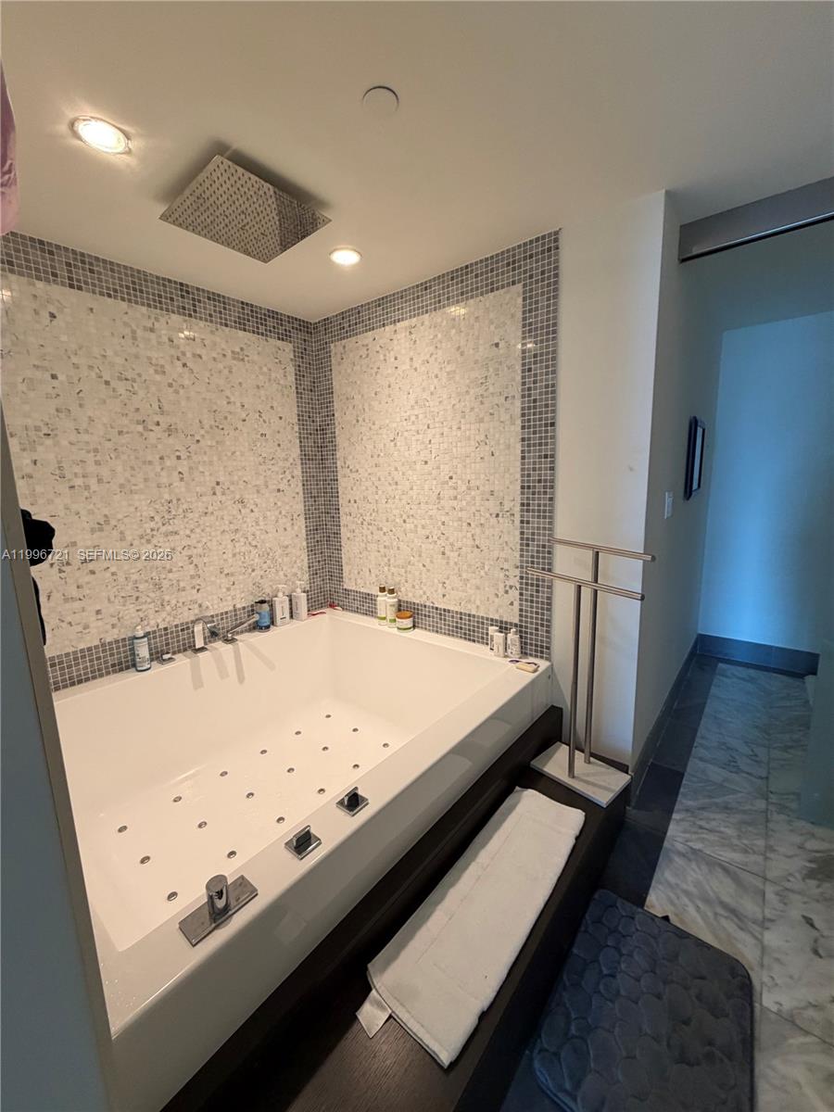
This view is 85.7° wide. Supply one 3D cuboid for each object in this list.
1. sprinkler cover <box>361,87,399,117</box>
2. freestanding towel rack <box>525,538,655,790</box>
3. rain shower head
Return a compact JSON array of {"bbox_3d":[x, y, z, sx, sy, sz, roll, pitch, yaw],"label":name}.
[{"bbox_3d":[-0.088,-1.099,1.093,0.087,0.011,0.087,-2,10,0],"label":"sprinkler cover"},{"bbox_3d":[0.634,0.417,1.713,0.250,0.910,0.510,-9,12,-36],"label":"freestanding towel rack"},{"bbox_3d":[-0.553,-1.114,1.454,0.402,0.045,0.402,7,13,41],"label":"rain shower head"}]

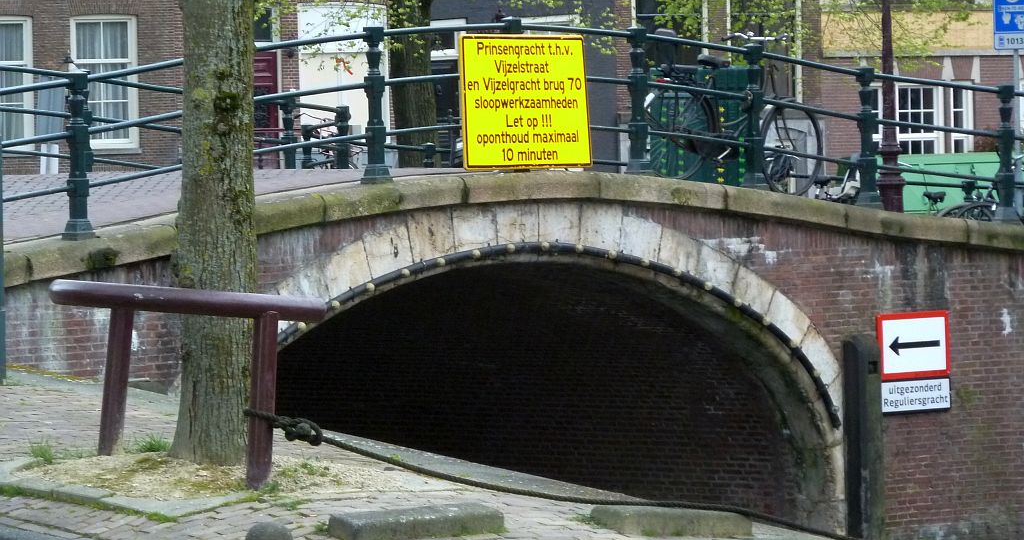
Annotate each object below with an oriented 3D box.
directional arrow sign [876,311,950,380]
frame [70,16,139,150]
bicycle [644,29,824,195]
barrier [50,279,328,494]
[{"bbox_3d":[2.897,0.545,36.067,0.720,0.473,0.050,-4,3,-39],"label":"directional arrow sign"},{"bbox_3d":[-6.924,-3.179,85.000,1.204,2.261,0.180,-1,1,-20],"label":"frame"},{"bbox_3d":[1.648,-1.146,35.837,1.820,1.140,0.620,8,-5,-43],"label":"bicycle"},{"bbox_3d":[-1.593,0.566,24.500,1.372,0.980,0.130,3,1,0],"label":"barrier"}]

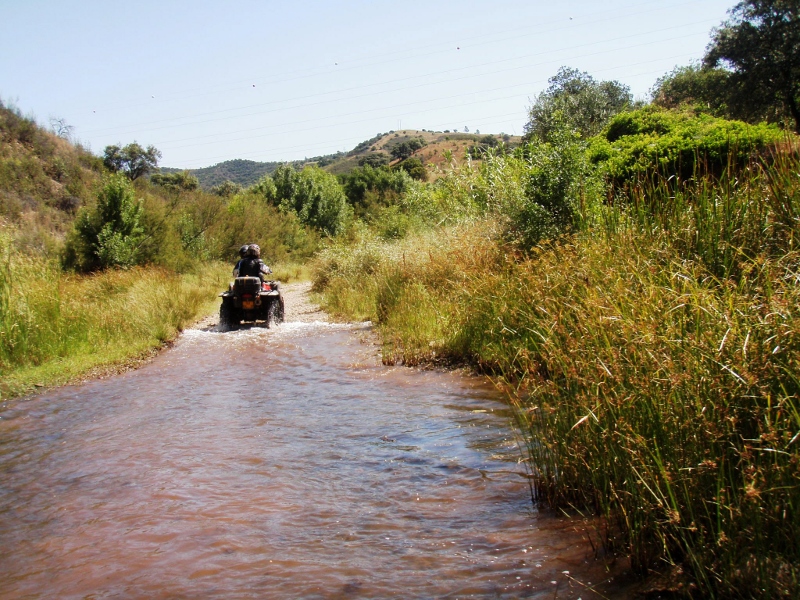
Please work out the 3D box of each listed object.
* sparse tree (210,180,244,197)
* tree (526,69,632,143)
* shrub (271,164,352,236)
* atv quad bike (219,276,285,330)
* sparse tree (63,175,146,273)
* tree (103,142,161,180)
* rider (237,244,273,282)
[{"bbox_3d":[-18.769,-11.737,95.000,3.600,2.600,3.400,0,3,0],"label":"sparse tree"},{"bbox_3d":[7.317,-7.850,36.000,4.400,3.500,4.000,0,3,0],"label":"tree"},{"bbox_3d":[-4.535,-4.945,45.000,4.200,4.100,3.900,0,3,0],"label":"shrub"},{"bbox_3d":[-3.027,0.041,17.900,1.200,1.120,2.050,0,3,-5],"label":"atv quad bike"},{"bbox_3d":[-10.095,-2.613,30.000,2.750,3.350,2.600,0,3,0],"label":"sparse tree"},{"bbox_3d":[-22.930,-11.743,75.000,5.000,3.500,4.500,0,3,0],"label":"tree"},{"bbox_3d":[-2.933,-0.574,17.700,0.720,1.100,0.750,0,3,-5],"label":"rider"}]

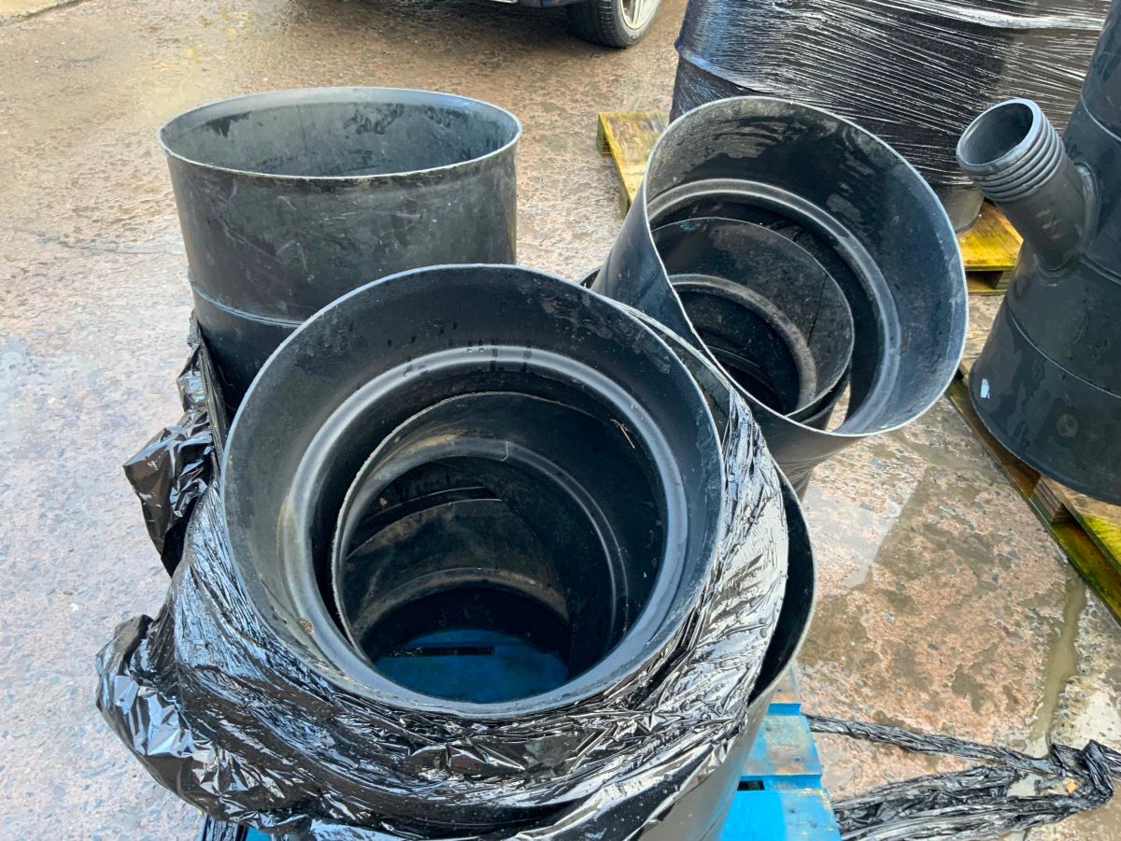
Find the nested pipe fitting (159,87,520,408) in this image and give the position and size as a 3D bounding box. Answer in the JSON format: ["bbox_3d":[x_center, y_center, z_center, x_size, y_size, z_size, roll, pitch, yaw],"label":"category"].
[{"bbox_3d":[-0.351,-0.203,1.658,0.560,0.620,0.560,1,31,-1],"label":"nested pipe fitting"}]

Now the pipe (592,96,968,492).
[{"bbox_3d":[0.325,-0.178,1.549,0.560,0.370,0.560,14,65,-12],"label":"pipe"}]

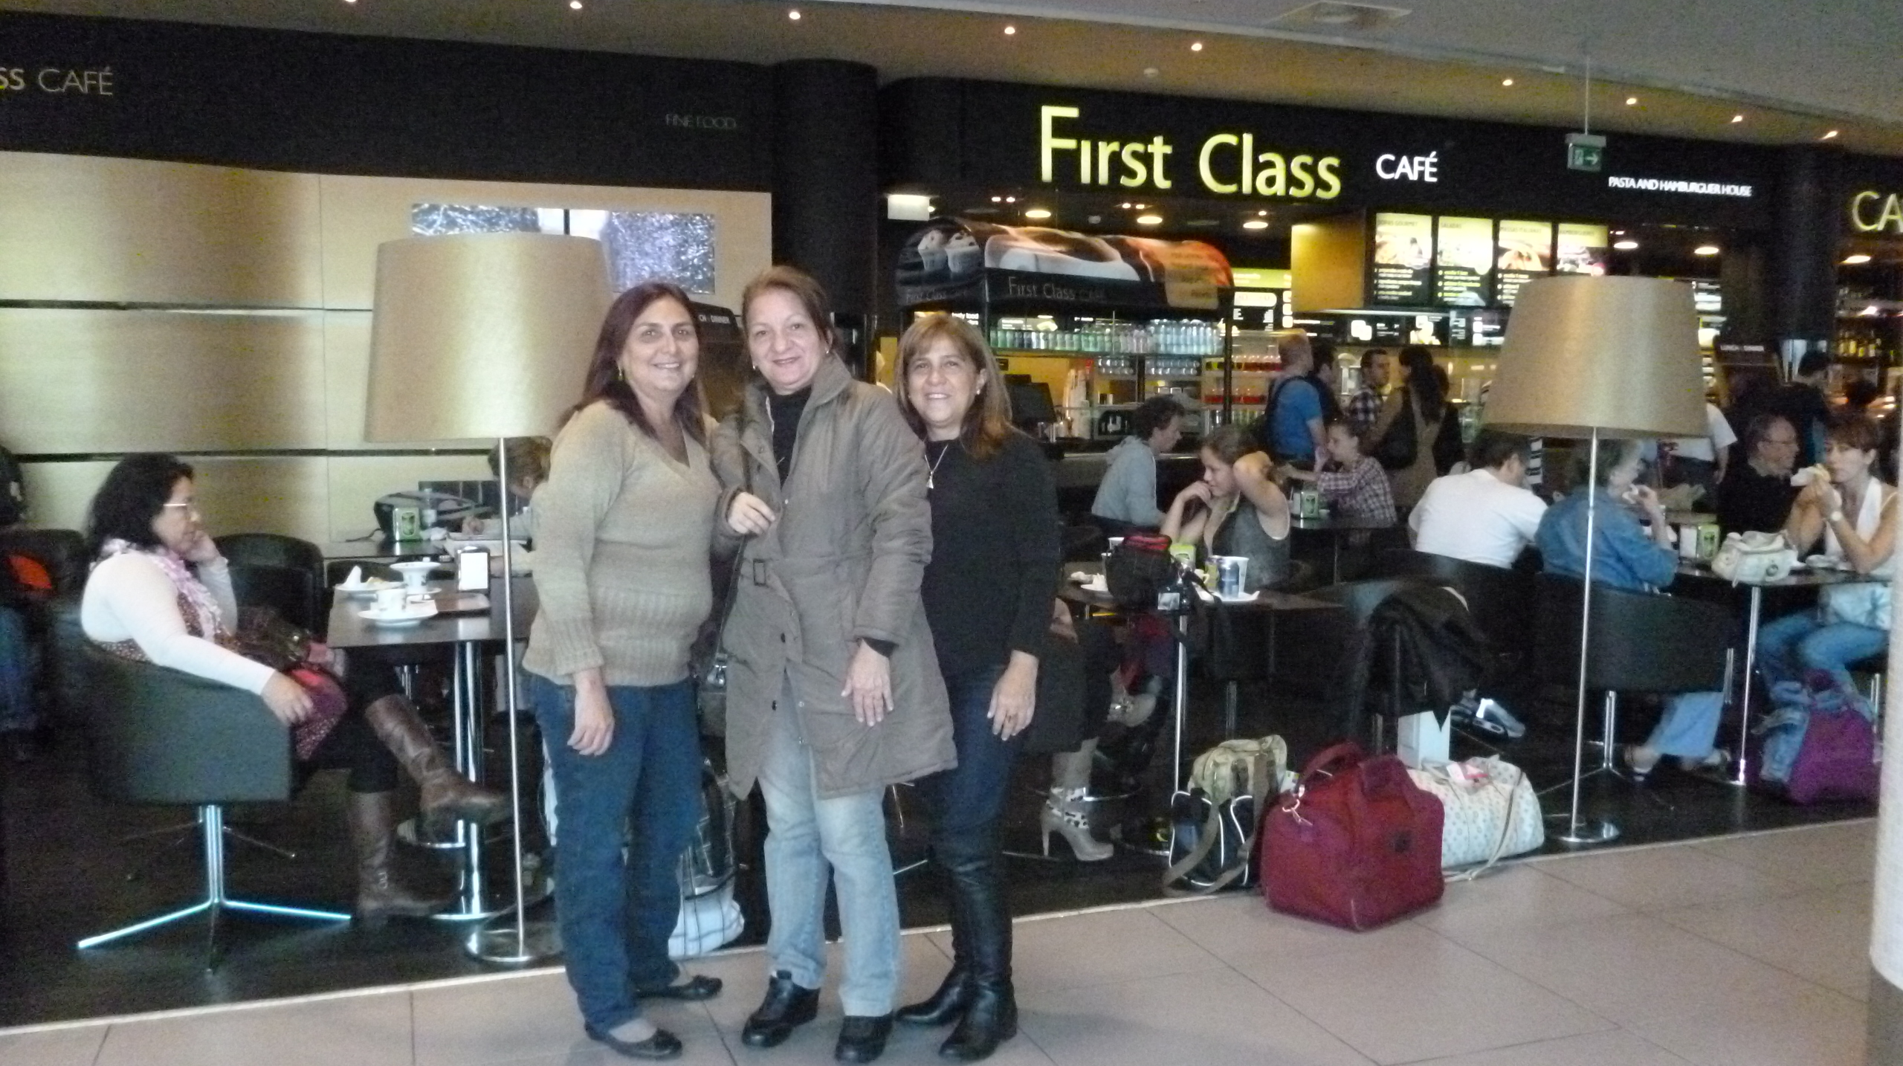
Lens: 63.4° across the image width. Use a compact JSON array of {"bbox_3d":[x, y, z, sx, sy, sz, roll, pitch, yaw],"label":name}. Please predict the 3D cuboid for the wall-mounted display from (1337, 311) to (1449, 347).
[{"bbox_3d":[3.314,-1.524,11.514,0.950,0.250,0.060,-1,5,-19],"label":"wall-mounted display"}]

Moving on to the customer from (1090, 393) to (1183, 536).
[{"bbox_3d":[0.960,0.071,6.742,0.820,1.360,0.500,-1,5,-20],"label":"customer"}]

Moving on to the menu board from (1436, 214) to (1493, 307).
[{"bbox_3d":[4.149,-2.210,12.538,0.576,0.710,0.080,-1,5,-20],"label":"menu board"}]

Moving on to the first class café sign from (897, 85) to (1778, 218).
[{"bbox_3d":[2.958,-2.555,10.581,7.000,0.660,0.180,-1,5,-19],"label":"first class café sign"}]

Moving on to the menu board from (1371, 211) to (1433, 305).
[{"bbox_3d":[3.595,-2.189,12.339,0.586,0.716,0.080,-1,5,-20],"label":"menu board"}]

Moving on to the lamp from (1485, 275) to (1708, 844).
[{"bbox_3d":[1.960,0.085,4.747,0.660,1.710,0.660,0,5,0],"label":"lamp"}]

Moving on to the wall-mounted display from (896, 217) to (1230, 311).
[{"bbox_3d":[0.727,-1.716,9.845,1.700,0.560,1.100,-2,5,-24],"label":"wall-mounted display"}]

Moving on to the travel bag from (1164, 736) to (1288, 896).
[{"bbox_3d":[0.784,0.775,4.324,0.320,0.380,0.240,1,5,10],"label":"travel bag"}]

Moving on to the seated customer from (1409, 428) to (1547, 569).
[{"bbox_3d":[2.162,0.197,6.050,0.800,1.250,0.520,-3,6,-38],"label":"seated customer"}]

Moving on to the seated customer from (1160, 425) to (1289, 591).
[{"bbox_3d":[0.971,0.158,5.730,0.800,1.270,0.540,-1,5,-20],"label":"seated customer"}]

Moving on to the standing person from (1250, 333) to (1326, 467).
[{"bbox_3d":[1.890,-0.267,8.608,0.380,1.720,0.480,-3,6,-35],"label":"standing person"}]

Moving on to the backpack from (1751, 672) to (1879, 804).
[{"bbox_3d":[2.984,0.696,5.408,0.420,0.430,0.300,1,5,5],"label":"backpack"}]

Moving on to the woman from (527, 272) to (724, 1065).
[{"bbox_3d":[-0.667,0.262,3.246,0.470,1.590,0.340,-4,6,-42],"label":"woman"}]

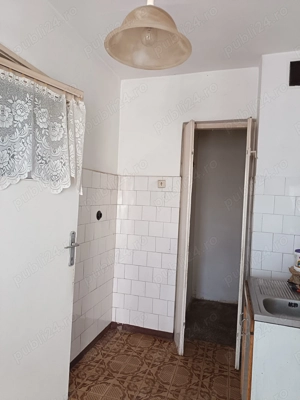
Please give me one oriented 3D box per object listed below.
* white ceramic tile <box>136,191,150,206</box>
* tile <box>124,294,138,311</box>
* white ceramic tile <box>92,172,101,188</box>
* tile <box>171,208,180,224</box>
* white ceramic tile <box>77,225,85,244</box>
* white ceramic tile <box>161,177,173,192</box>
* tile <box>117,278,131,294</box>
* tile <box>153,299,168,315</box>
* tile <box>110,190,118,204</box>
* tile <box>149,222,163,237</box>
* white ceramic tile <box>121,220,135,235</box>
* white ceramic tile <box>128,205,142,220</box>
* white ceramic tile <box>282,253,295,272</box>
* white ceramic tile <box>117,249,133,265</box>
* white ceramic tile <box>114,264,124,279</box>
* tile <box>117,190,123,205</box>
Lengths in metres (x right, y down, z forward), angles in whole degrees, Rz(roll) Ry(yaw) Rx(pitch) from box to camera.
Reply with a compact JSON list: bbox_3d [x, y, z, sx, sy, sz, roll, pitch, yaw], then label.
[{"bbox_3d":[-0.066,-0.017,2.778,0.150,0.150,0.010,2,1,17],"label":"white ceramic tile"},{"bbox_3d":[-0.188,1.027,2.794,0.150,0.150,0.010,3,1,17],"label":"tile"},{"bbox_3d":[-0.466,-0.183,2.413,0.010,0.150,0.150,2,0,17],"label":"white ceramic tile"},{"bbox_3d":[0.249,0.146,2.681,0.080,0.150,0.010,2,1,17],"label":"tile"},{"bbox_3d":[-0.558,0.272,2.217,0.010,0.150,0.150,2,1,17],"label":"white ceramic tile"},{"bbox_3d":[0.173,-0.155,2.682,0.101,0.150,0.010,2,0,17],"label":"white ceramic tile"},{"bbox_3d":[-0.254,0.878,2.808,0.150,0.150,0.010,2,0,17],"label":"tile"},{"bbox_3d":[0.106,1.060,2.739,0.150,0.150,0.010,2,0,16],"label":"tile"},{"bbox_3d":[-0.359,-0.026,2.762,0.010,0.150,0.148,2,0,17],"label":"tile"},{"bbox_3d":[0.059,0.288,2.717,0.150,0.150,0.010,3,1,17],"label":"tile"},{"bbox_3d":[-0.228,0.276,2.813,0.150,0.150,0.010,2,0,17],"label":"white ceramic tile"},{"bbox_3d":[-0.144,0.132,2.777,0.150,0.150,0.010,2,0,17],"label":"white ceramic tile"},{"bbox_3d":[1.110,0.492,2.161,0.150,0.150,0.010,2,0,17],"label":"white ceramic tile"},{"bbox_3d":[-0.242,0.574,2.811,0.150,0.150,0.010,3,1,17],"label":"white ceramic tile"},{"bbox_3d":[-0.312,0.721,2.833,0.118,0.150,0.010,3,1,17],"label":"white ceramic tile"},{"bbox_3d":[-0.308,-0.027,2.840,0.056,0.150,0.010,2,0,17],"label":"tile"}]

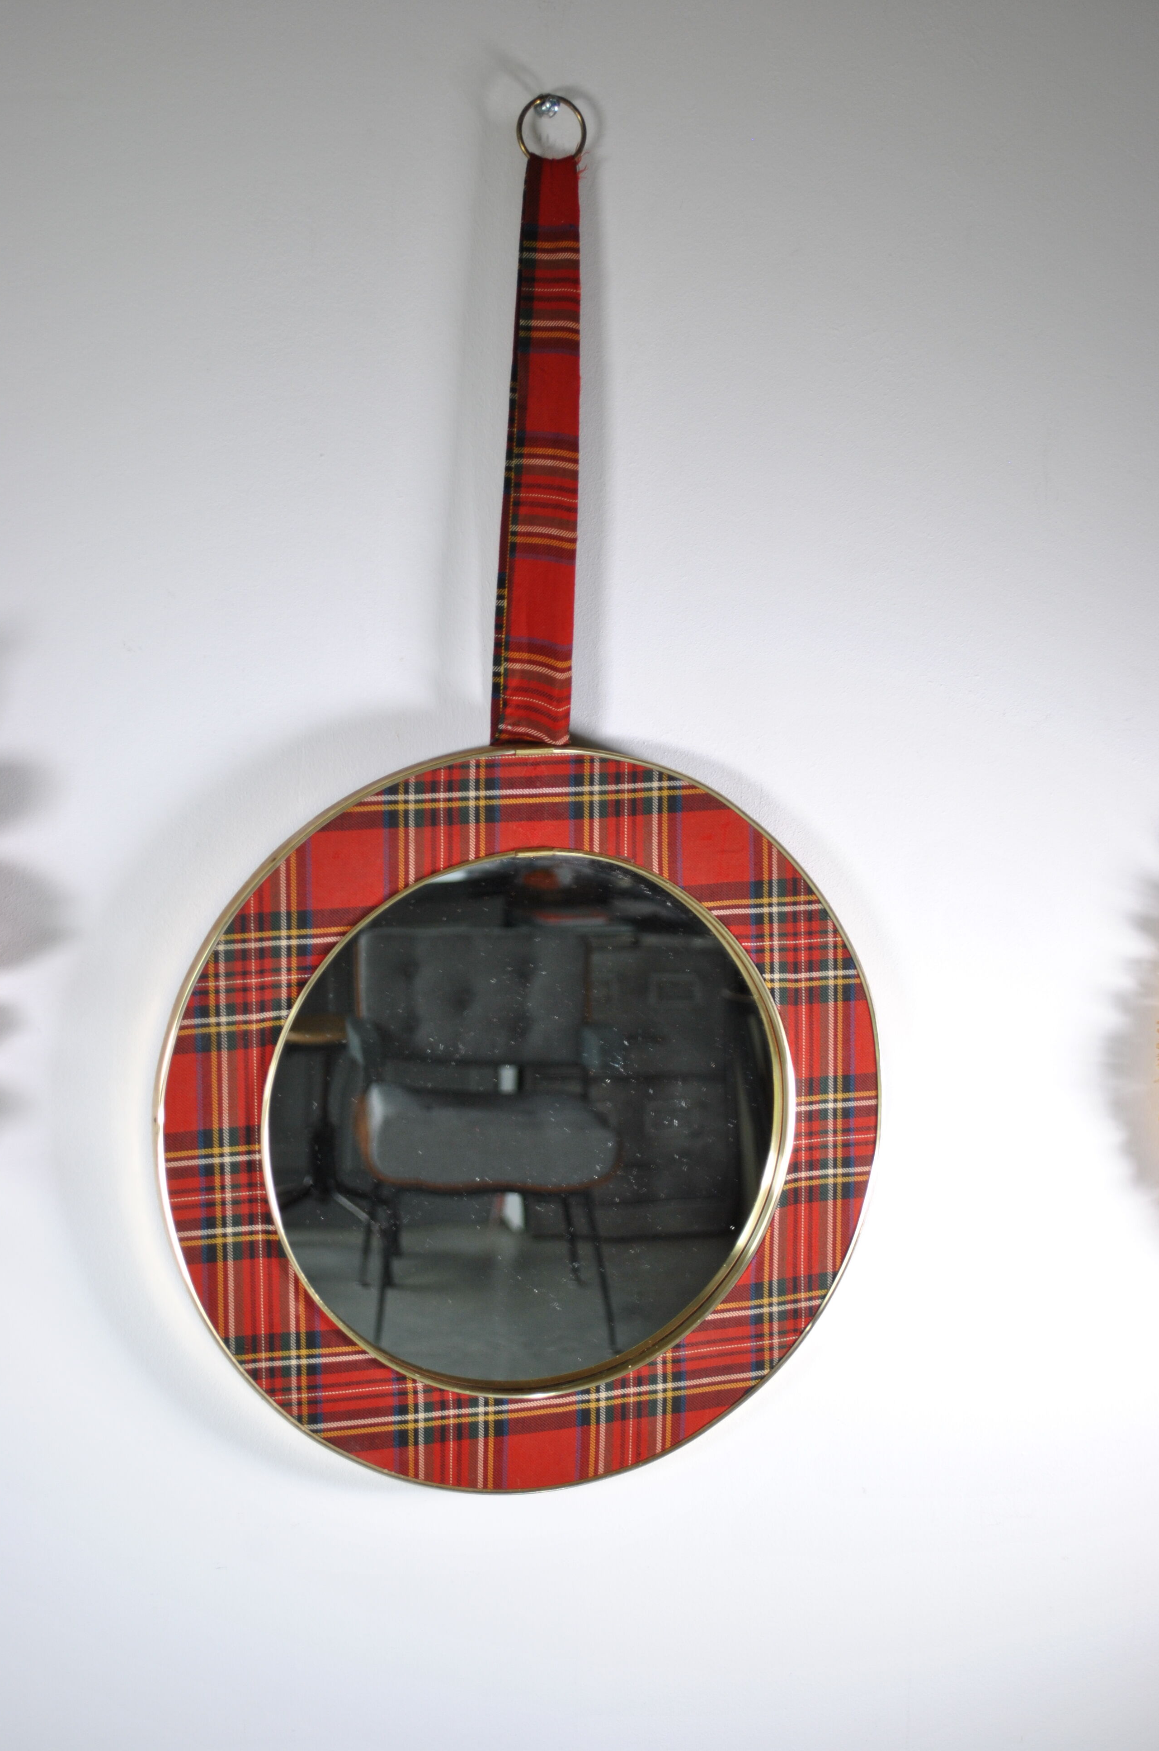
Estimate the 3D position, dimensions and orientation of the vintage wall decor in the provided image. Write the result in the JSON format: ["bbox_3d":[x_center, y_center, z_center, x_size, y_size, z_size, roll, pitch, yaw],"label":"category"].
[{"bbox_3d":[-0.018,-0.026,1.083,0.295,0.541,0.028,-1,6,-18],"label":"vintage wall decor"}]

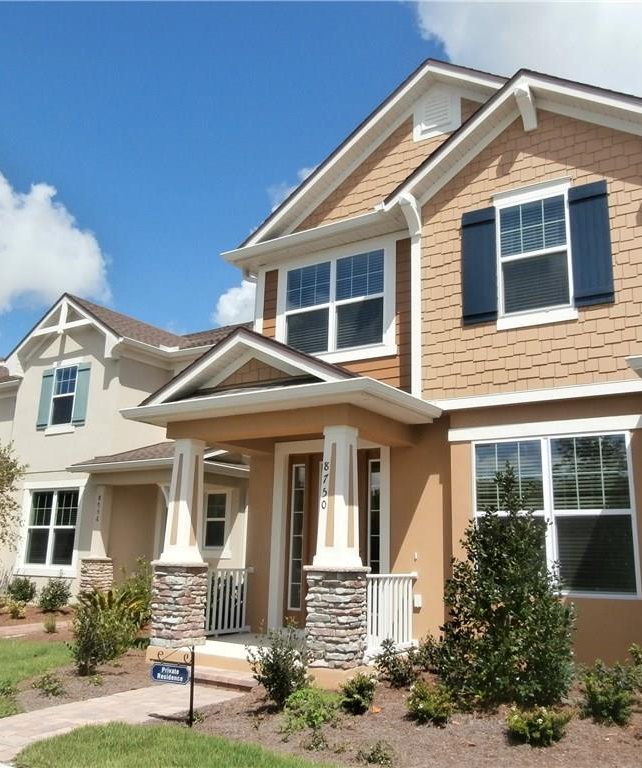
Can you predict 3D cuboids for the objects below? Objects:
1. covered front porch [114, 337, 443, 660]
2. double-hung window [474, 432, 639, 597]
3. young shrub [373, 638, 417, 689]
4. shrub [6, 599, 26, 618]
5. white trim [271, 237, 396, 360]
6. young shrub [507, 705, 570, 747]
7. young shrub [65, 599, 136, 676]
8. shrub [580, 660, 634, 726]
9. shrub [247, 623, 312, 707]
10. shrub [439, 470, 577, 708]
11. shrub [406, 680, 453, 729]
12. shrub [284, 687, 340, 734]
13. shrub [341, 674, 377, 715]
[{"bbox_3d":[-0.608,1.430,9.397,4.075,4.050,2.171,-7,-16,33],"label":"covered front porch"},{"bbox_3d":[2.690,1.526,8.305,1.870,1.810,0.100,-7,-16,34],"label":"double-hung window"},{"bbox_3d":[0.770,2.877,7.339,0.420,0.468,0.420,1,-13,0],"label":"young shrub"},{"bbox_3d":[-6.187,4.547,14.430,0.377,0.360,0.377,-7,-16,34],"label":"shrub"},{"bbox_3d":[0.182,-1.168,10.885,2.221,1.845,0.083,-7,-16,33],"label":"white trim"},{"bbox_3d":[1.701,2.656,5.555,0.499,0.233,0.499,-7,-16,33],"label":"young shrub"},{"bbox_3d":[-2.551,2.943,8.372,0.738,0.795,0.738,-7,-16,34],"label":"young shrub"},{"bbox_3d":[2.410,2.611,6.034,0.423,0.492,0.423,-7,-16,34],"label":"shrub"},{"bbox_3d":[-0.381,2.644,6.740,0.558,0.724,0.558,1,-13,0],"label":"shrub"},{"bbox_3d":[1.962,2.025,7.485,1.339,2.335,1.339,-7,-16,33],"label":"shrub"},{"bbox_3d":[0.927,2.713,6.067,0.395,0.320,0.395,2,-14,0],"label":"shrub"},{"bbox_3d":[-0.078,2.744,6.082,0.475,0.287,0.475,1,-13,0],"label":"shrub"},{"bbox_3d":[0.330,2.787,6.425,0.314,0.313,0.314,2,-14,0],"label":"shrub"}]

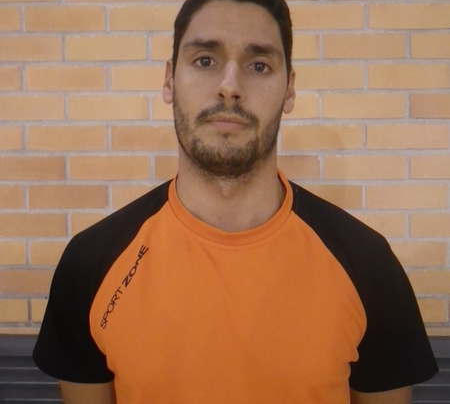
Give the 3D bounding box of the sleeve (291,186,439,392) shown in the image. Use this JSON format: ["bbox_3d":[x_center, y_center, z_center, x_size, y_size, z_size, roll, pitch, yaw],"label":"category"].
[{"bbox_3d":[0.194,0.124,0.690,0.200,0.285,0.165,0,3,4],"label":"sleeve"}]

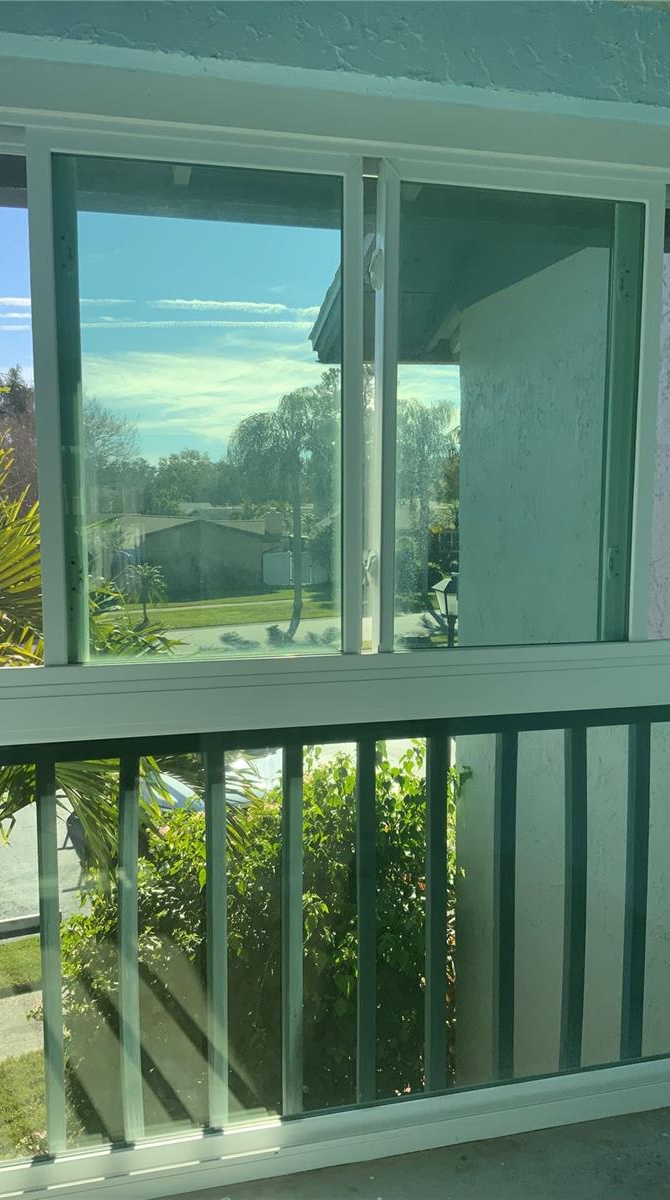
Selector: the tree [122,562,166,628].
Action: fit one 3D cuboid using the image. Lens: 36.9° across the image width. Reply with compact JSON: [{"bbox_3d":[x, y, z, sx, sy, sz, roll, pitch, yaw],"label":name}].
[{"bbox_3d":[-6.503,-0.271,34.500,1.510,2.100,1.510,0,6,0],"label":"tree"}]

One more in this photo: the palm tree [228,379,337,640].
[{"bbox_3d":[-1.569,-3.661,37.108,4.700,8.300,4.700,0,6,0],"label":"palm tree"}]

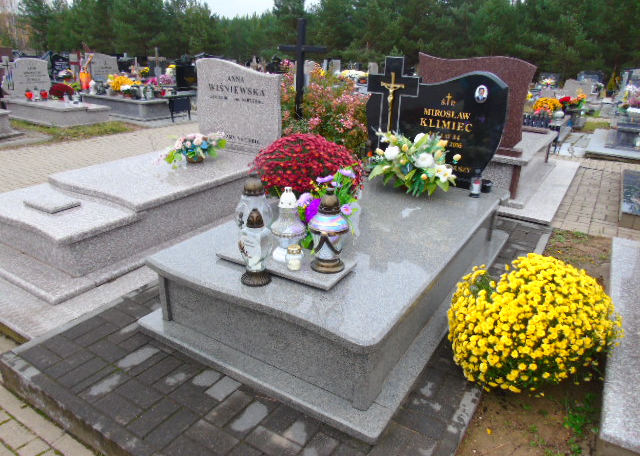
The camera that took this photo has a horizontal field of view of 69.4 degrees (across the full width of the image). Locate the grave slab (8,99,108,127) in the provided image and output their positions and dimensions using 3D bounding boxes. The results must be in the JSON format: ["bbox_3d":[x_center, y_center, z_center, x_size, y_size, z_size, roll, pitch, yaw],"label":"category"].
[{"bbox_3d":[-4.805,-2.137,8.389,1.770,0.275,0.920,15,25,28],"label":"grave slab"}]

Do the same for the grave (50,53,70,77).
[{"bbox_3d":[-6.128,-3.804,10.919,0.130,0.610,0.490,15,25,28],"label":"grave"}]

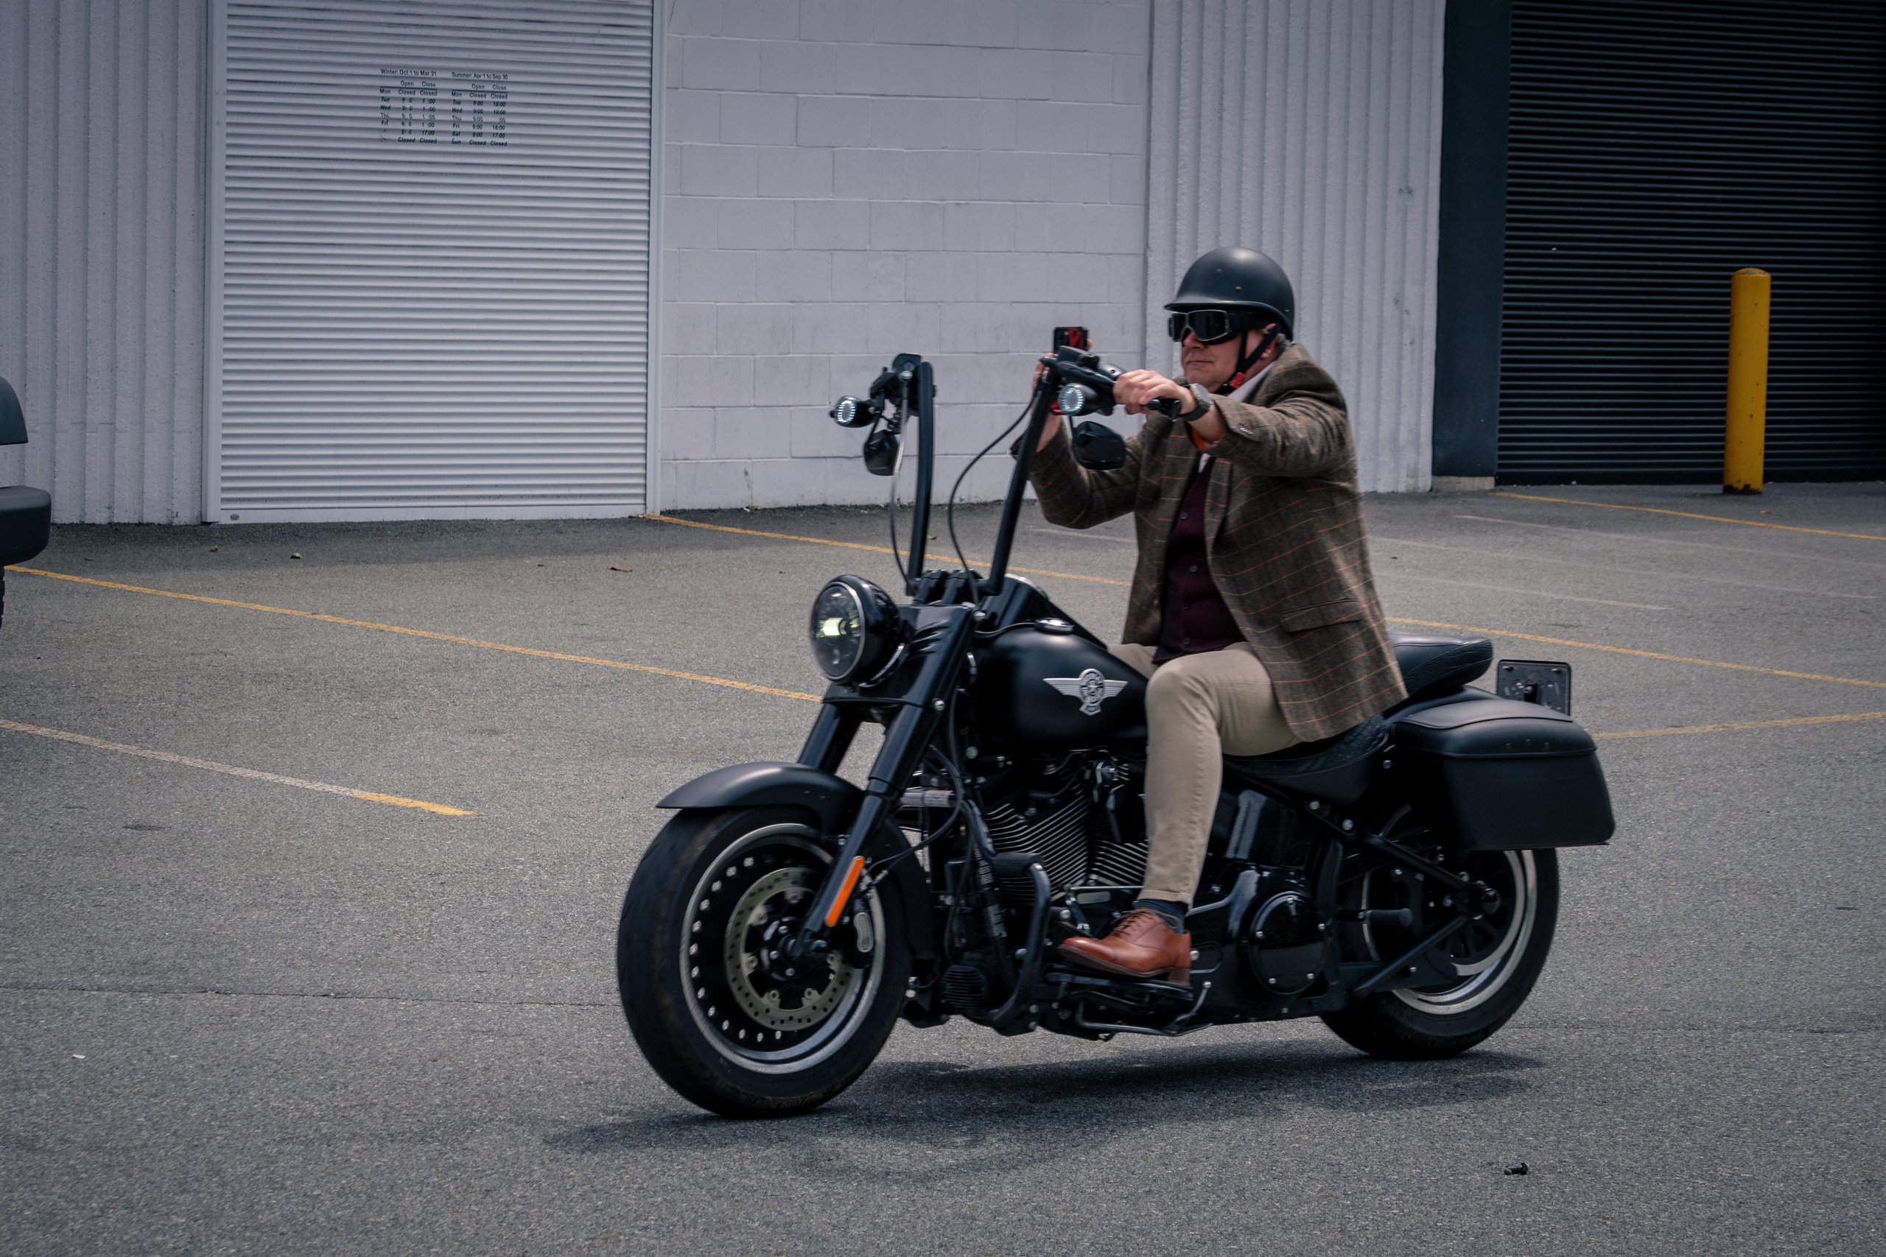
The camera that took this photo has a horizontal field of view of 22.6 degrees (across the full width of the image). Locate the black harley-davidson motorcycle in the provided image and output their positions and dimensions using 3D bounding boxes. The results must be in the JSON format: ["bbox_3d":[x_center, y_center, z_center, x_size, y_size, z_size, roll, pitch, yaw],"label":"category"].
[{"bbox_3d":[0.361,0.179,9.483,2.320,1.481,0.916,-2,2,-33],"label":"black harley-davidson motorcycle"}]

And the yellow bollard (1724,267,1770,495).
[{"bbox_3d":[3.611,-1.109,21.160,0.170,1.008,0.170,1,5,0],"label":"yellow bollard"}]

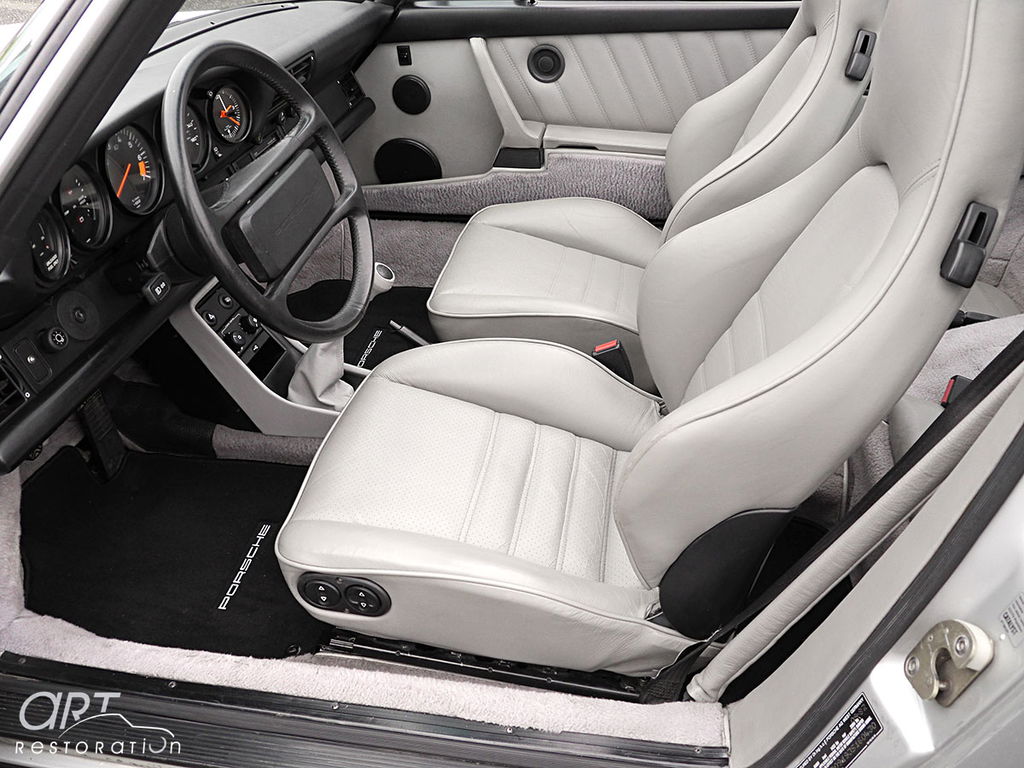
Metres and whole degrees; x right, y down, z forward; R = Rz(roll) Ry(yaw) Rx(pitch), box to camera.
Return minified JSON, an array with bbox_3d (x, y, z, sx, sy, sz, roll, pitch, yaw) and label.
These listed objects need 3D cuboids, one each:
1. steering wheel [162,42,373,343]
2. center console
[{"bbox_3d":[-0.318,-0.239,1.081,0.090,0.391,0.391,-14,33,21],"label":"steering wheel"},{"bbox_3d":[-0.442,-0.062,1.637,0.360,0.305,0.165,3,33,9],"label":"center console"}]

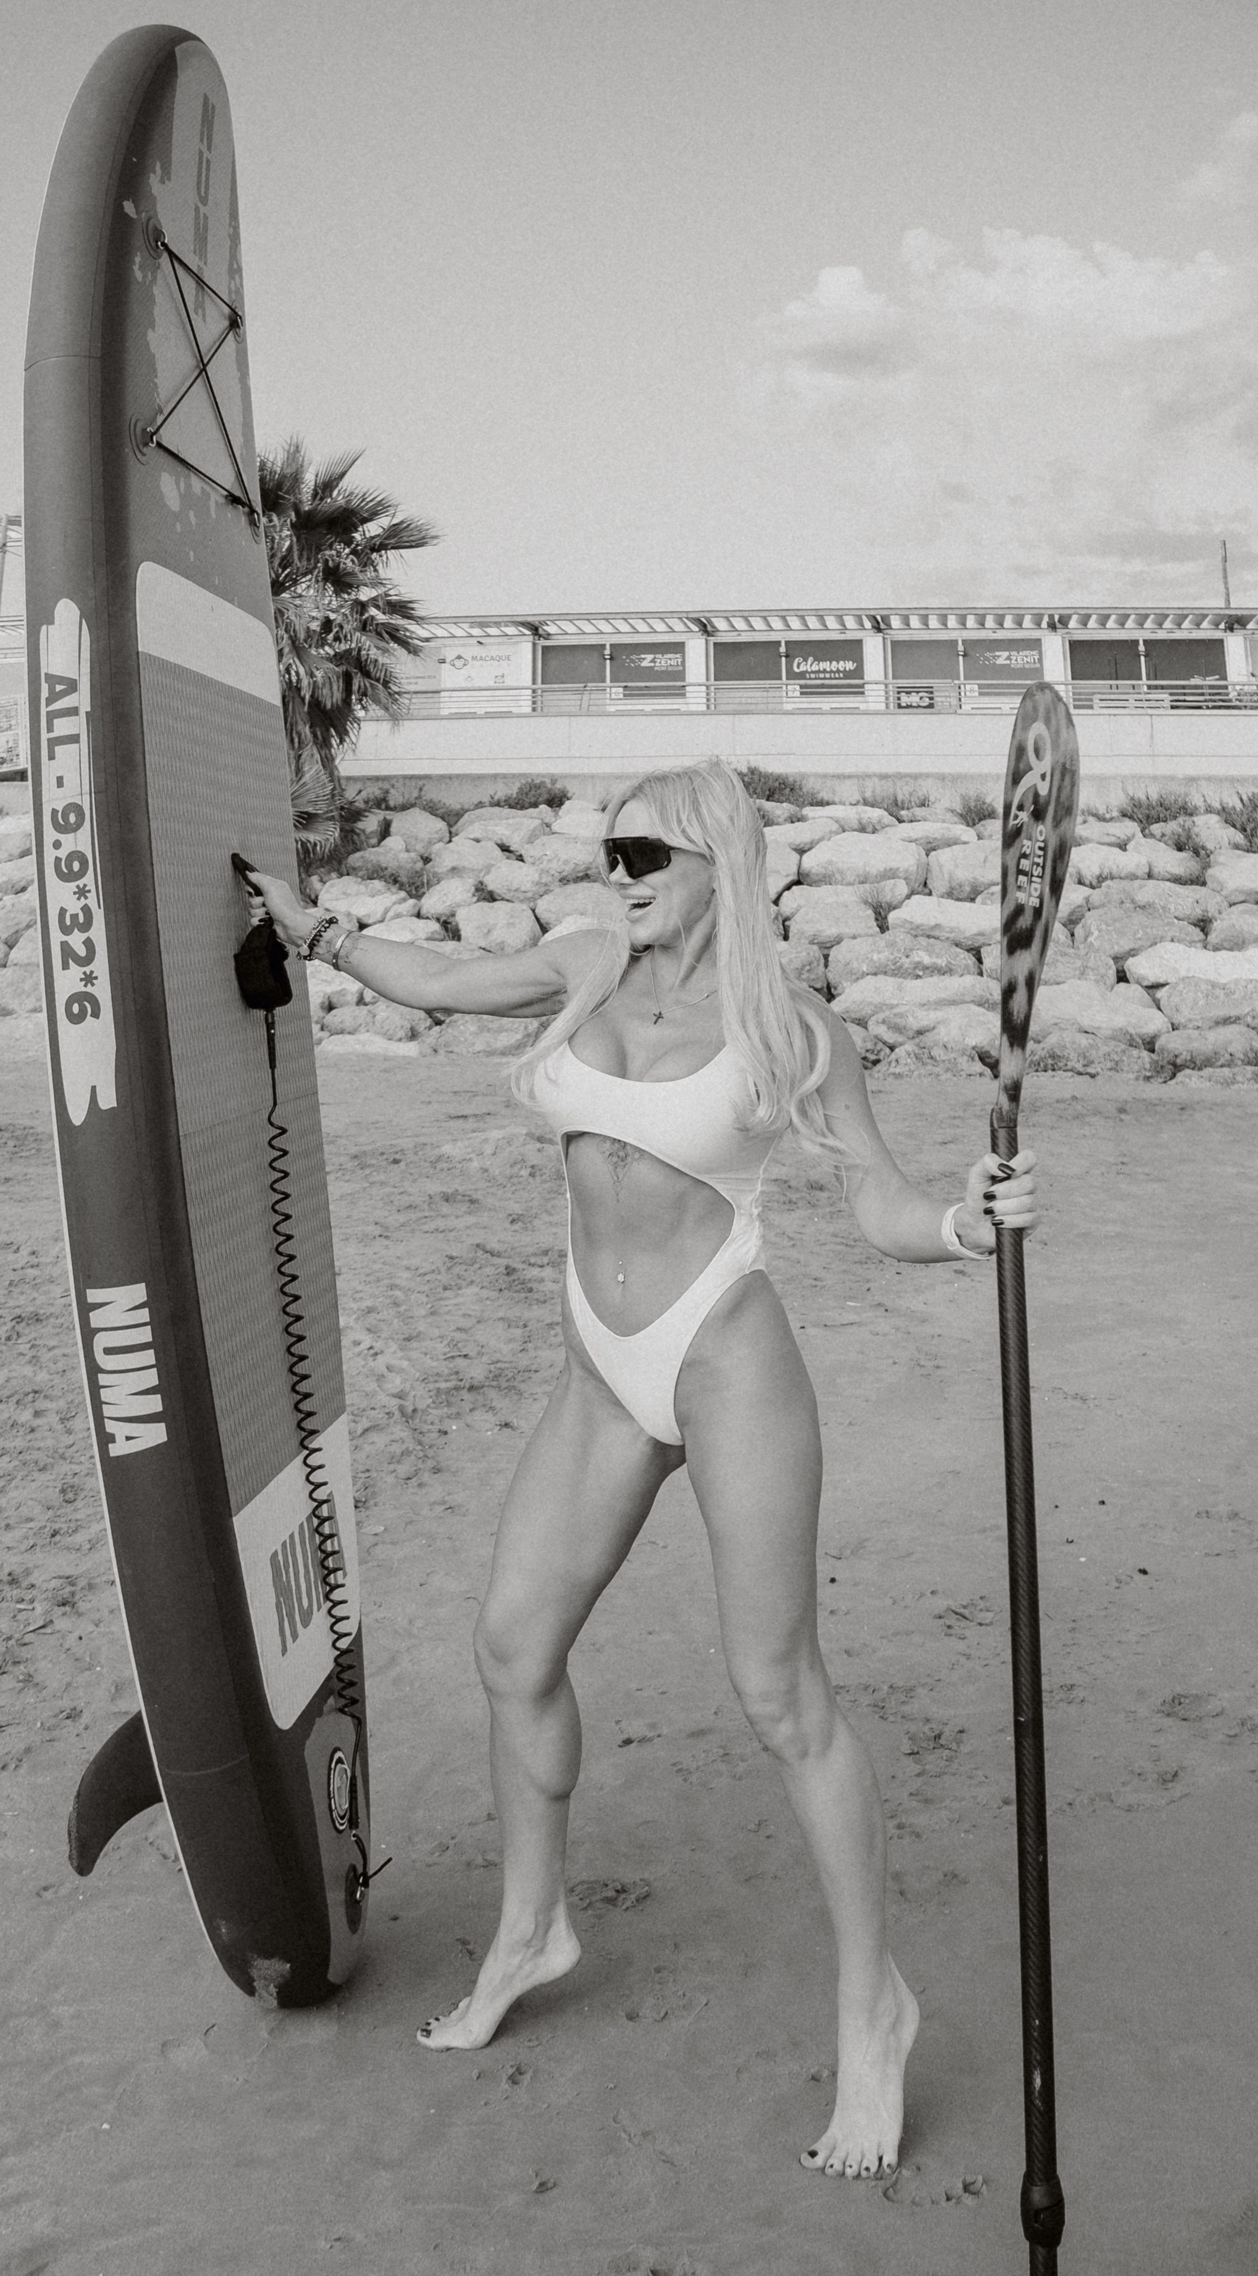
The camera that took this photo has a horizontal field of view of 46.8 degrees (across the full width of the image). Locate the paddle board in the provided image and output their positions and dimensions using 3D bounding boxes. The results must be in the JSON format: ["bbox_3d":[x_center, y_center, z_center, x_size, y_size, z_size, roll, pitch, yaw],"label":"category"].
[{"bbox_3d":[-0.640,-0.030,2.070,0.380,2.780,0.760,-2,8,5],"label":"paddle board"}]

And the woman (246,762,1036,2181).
[{"bbox_3d":[0.000,0.415,1.920,1.020,1.730,0.500,2,4,22],"label":"woman"}]

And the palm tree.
[{"bbox_3d":[-5.700,-8.300,25.000,4.500,7.200,4.400,0,4,0],"label":"palm tree"}]

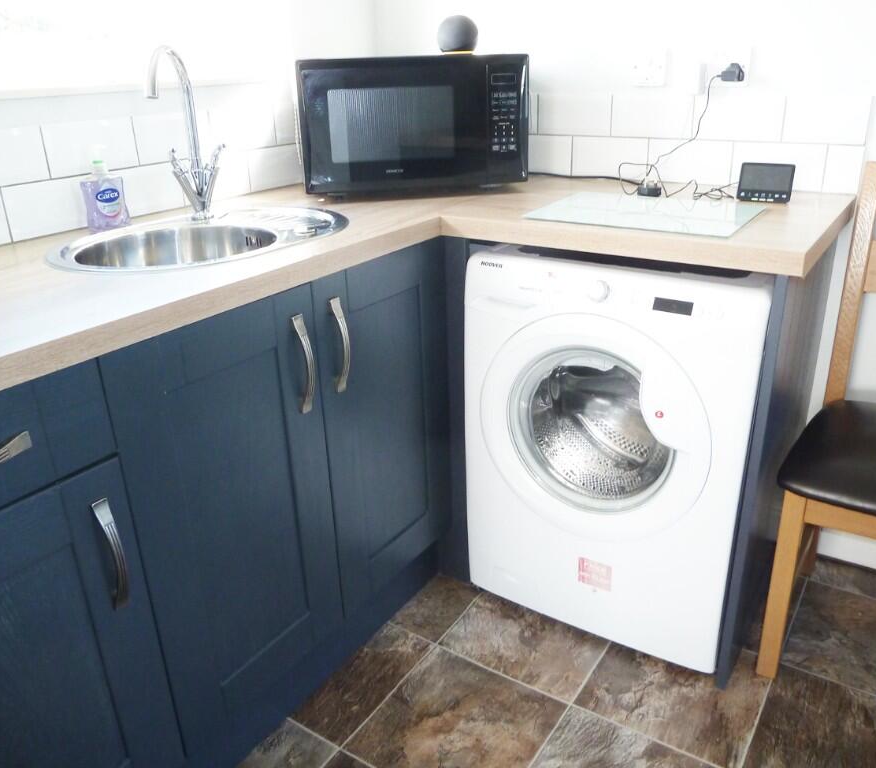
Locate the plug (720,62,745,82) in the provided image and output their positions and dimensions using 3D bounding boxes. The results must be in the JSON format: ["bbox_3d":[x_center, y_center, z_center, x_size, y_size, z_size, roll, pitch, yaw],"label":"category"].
[{"bbox_3d":[0.656,-0.695,1.647,0.047,0.041,0.042,13,28,31],"label":"plug"}]

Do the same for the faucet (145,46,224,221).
[{"bbox_3d":[-0.511,-0.479,1.442,0.125,0.335,0.200,1,24,7],"label":"faucet"}]

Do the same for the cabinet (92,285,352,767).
[{"bbox_3d":[-0.559,0.167,1.401,0.582,0.727,0.402,13,28,31],"label":"cabinet"}]

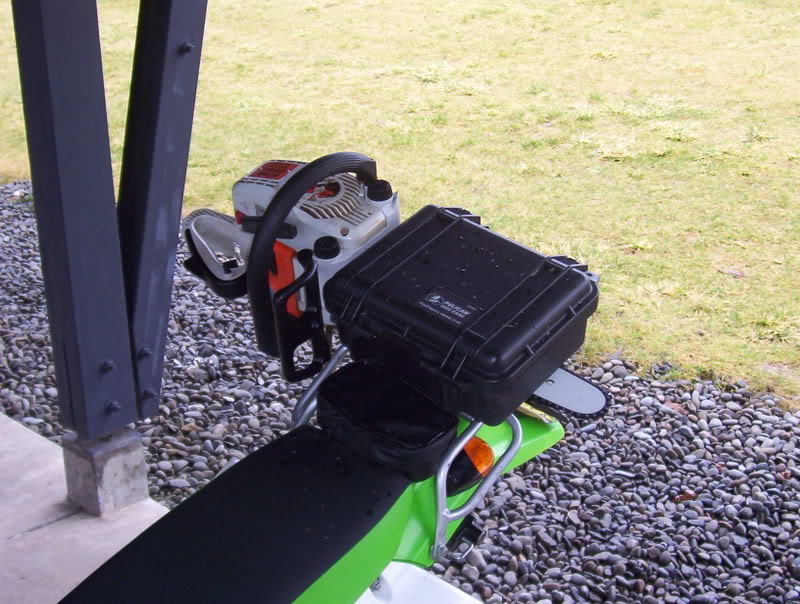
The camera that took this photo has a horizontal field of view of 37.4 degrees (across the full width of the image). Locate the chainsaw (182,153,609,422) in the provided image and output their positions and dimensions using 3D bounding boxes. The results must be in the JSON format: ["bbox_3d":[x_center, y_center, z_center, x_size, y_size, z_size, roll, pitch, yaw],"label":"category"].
[{"bbox_3d":[-0.029,-0.020,1.581,0.655,0.230,0.277,27,49,32],"label":"chainsaw"}]

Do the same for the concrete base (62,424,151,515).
[{"bbox_3d":[-0.800,0.457,3.218,0.154,0.173,0.154,-17,24,-41],"label":"concrete base"}]

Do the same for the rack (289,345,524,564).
[{"bbox_3d":[0.046,0.151,1.571,0.240,0.160,0.297,27,49,32],"label":"rack"}]

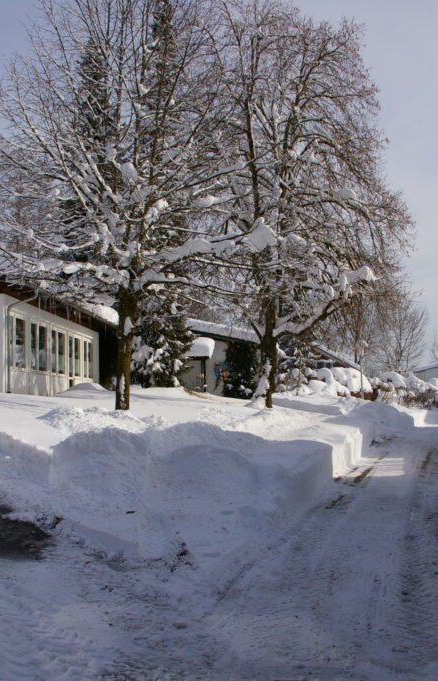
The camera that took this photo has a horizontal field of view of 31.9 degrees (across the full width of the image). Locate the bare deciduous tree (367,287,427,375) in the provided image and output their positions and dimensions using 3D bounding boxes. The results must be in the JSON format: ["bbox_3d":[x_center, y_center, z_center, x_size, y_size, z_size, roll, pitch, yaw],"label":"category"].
[{"bbox_3d":[11.165,0.000,48.000,3.900,6.900,3.900,-1,-5,0],"label":"bare deciduous tree"}]

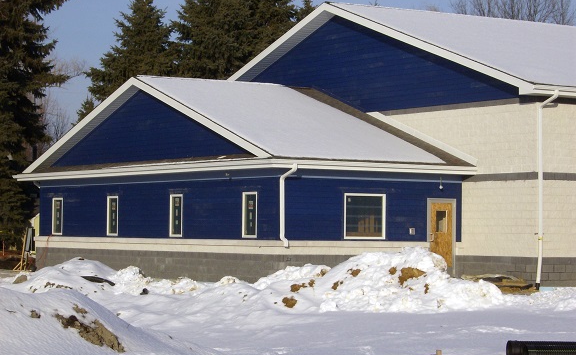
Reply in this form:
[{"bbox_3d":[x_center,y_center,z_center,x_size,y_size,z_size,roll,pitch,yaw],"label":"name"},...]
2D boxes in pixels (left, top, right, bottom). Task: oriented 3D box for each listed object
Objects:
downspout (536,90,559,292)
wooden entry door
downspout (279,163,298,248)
[{"bbox_3d":[6.762,0.325,43.209,0.170,5.200,0.700,2,-2,-32],"label":"downspout"},{"bbox_3d":[4.206,1.666,45.853,0.830,1.900,0.050,2,-2,-32],"label":"wooden entry door"},{"bbox_3d":[0.024,0.729,42.811,0.120,2.173,0.710,2,-2,-32],"label":"downspout"}]

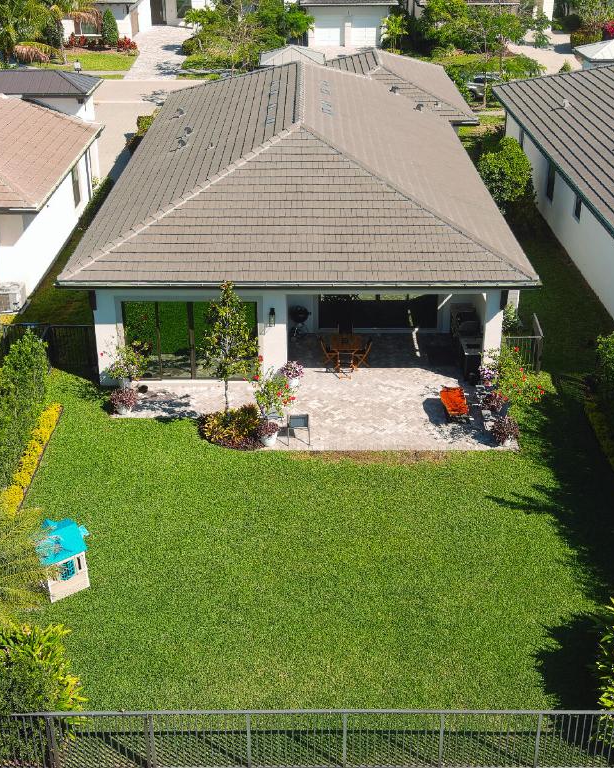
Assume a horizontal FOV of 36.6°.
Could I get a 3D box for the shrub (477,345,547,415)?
[{"bbox_3d":[5.420,-0.217,24.473,1.650,1.600,1.500,0,29,0],"label":"shrub"}]

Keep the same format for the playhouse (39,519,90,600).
[{"bbox_3d":[-4.970,3.466,18.510,1.000,1.240,1.150,-20,35,-32],"label":"playhouse"}]

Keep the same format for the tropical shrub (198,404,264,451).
[{"bbox_3d":[-1.896,0.970,23.299,1.500,0.650,1.350,0,29,0],"label":"tropical shrub"}]

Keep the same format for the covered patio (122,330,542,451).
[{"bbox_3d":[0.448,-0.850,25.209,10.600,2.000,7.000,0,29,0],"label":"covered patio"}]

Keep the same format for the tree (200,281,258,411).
[{"bbox_3d":[-2.012,-0.951,23.784,1.500,3.550,1.500,0,29,0],"label":"tree"}]

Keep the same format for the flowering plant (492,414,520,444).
[{"bbox_3d":[4.909,1.060,23.064,0.720,0.720,0.700,0,29,0],"label":"flowering plant"}]

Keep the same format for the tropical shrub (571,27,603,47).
[{"bbox_3d":[22.456,-27.893,74.817,2.500,1.600,2.200,0,29,0],"label":"tropical shrub"}]

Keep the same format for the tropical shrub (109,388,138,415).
[{"bbox_3d":[-4.824,0.368,24.395,0.720,0.650,0.700,0,29,0],"label":"tropical shrub"}]

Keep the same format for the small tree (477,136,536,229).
[{"bbox_3d":[7.905,-8.207,37.140,2.300,3.400,2.300,0,29,0],"label":"small tree"}]

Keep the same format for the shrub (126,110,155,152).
[{"bbox_3d":[-8.700,-13.979,49.739,1.900,1.600,3.000,0,29,0],"label":"shrub"}]

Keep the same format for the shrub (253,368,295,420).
[{"bbox_3d":[-0.839,0.206,23.963,1.050,1.350,1.000,0,29,0],"label":"shrub"}]

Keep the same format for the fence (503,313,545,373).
[{"bbox_3d":[6.000,-1.097,26.694,1.300,1.320,1.750,0,29,0],"label":"fence"}]

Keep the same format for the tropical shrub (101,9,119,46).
[{"bbox_3d":[-16.140,-29.165,75.850,1.450,2.952,1.450,0,29,0],"label":"tropical shrub"}]

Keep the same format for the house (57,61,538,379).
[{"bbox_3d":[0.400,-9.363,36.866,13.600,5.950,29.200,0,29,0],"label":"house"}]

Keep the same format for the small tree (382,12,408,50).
[{"bbox_3d":[6.987,-27.804,73.386,2.100,2.951,2.100,0,29,0],"label":"small tree"}]

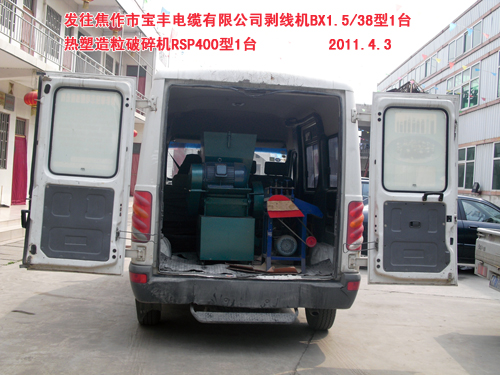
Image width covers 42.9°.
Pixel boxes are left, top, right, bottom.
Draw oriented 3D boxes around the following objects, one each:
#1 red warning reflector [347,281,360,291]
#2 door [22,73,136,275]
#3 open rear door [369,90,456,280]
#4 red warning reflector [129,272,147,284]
[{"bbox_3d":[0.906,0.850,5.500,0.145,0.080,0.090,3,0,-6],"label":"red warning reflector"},{"bbox_3d":[-1.409,-0.115,5.300,0.800,1.630,0.100,4,0,1],"label":"door"},{"bbox_3d":[1.428,0.020,5.500,0.760,1.640,0.100,1,0,-3],"label":"open rear door"},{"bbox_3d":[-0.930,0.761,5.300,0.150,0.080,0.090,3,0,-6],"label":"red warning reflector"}]

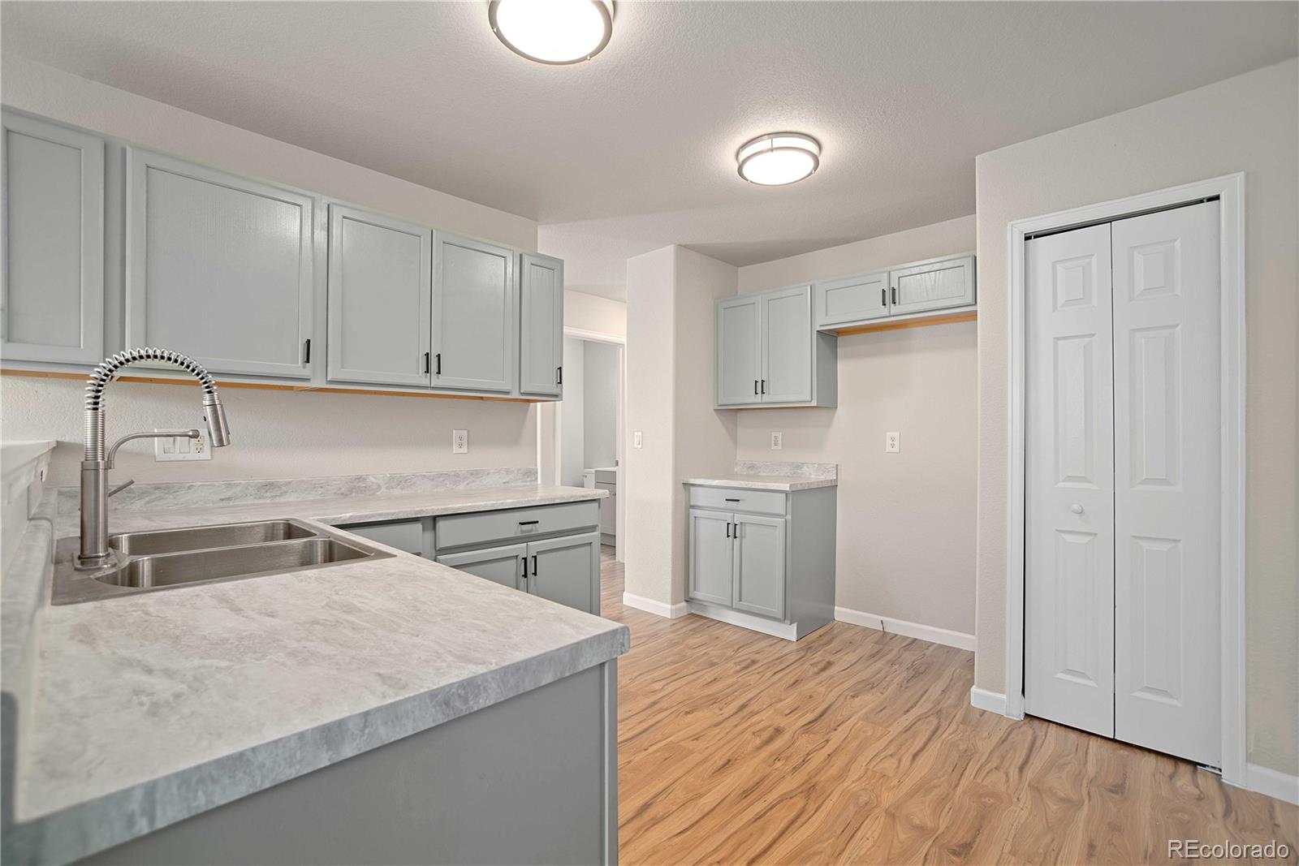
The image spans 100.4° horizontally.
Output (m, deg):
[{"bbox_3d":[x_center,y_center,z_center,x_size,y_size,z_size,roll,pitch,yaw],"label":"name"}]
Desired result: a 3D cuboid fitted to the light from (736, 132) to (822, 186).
[{"bbox_3d":[0.571,-1.199,2.399,0.364,0.066,0.364,0,0,0],"label":"light"}]

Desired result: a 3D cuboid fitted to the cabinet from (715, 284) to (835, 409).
[{"bbox_3d":[0.827,-0.538,3.626,0.765,0.760,0.330,0,0,42],"label":"cabinet"}]

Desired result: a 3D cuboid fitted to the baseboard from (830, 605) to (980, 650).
[{"bbox_3d":[1.550,1.171,3.226,0.890,0.085,0.017,0,0,40],"label":"baseboard"}]

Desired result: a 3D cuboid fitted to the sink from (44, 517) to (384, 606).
[{"bbox_3d":[-1.054,0.376,1.309,0.790,0.198,0.535,0,0,45],"label":"sink"}]

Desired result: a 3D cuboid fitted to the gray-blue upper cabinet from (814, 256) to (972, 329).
[{"bbox_3d":[1.428,-0.762,3.087,0.870,0.300,0.330,0,0,42],"label":"gray-blue upper cabinet"}]

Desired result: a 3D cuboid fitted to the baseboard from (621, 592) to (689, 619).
[{"bbox_3d":[0.047,1.164,3.732,0.478,0.090,0.178,0,0,42],"label":"baseboard"}]

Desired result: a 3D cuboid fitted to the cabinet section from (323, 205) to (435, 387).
[{"bbox_3d":[-1.228,-0.555,2.386,0.424,0.729,0.310,1,0,-44],"label":"cabinet section"}]

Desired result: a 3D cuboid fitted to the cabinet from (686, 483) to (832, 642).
[{"bbox_3d":[0.715,0.773,3.556,0.775,0.876,0.590,0,0,42],"label":"cabinet"}]

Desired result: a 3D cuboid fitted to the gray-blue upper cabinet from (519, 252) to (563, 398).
[{"bbox_3d":[-0.670,-0.550,2.880,0.290,0.745,0.325,0,0,-44],"label":"gray-blue upper cabinet"}]

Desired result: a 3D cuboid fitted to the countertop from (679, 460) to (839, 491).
[{"bbox_3d":[0.715,0.266,3.552,0.780,0.138,0.620,0,0,42],"label":"countertop"}]

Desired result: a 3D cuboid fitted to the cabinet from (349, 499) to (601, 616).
[{"bbox_3d":[-0.880,0.762,2.459,1.160,0.876,0.620,0,0,-44],"label":"cabinet"}]

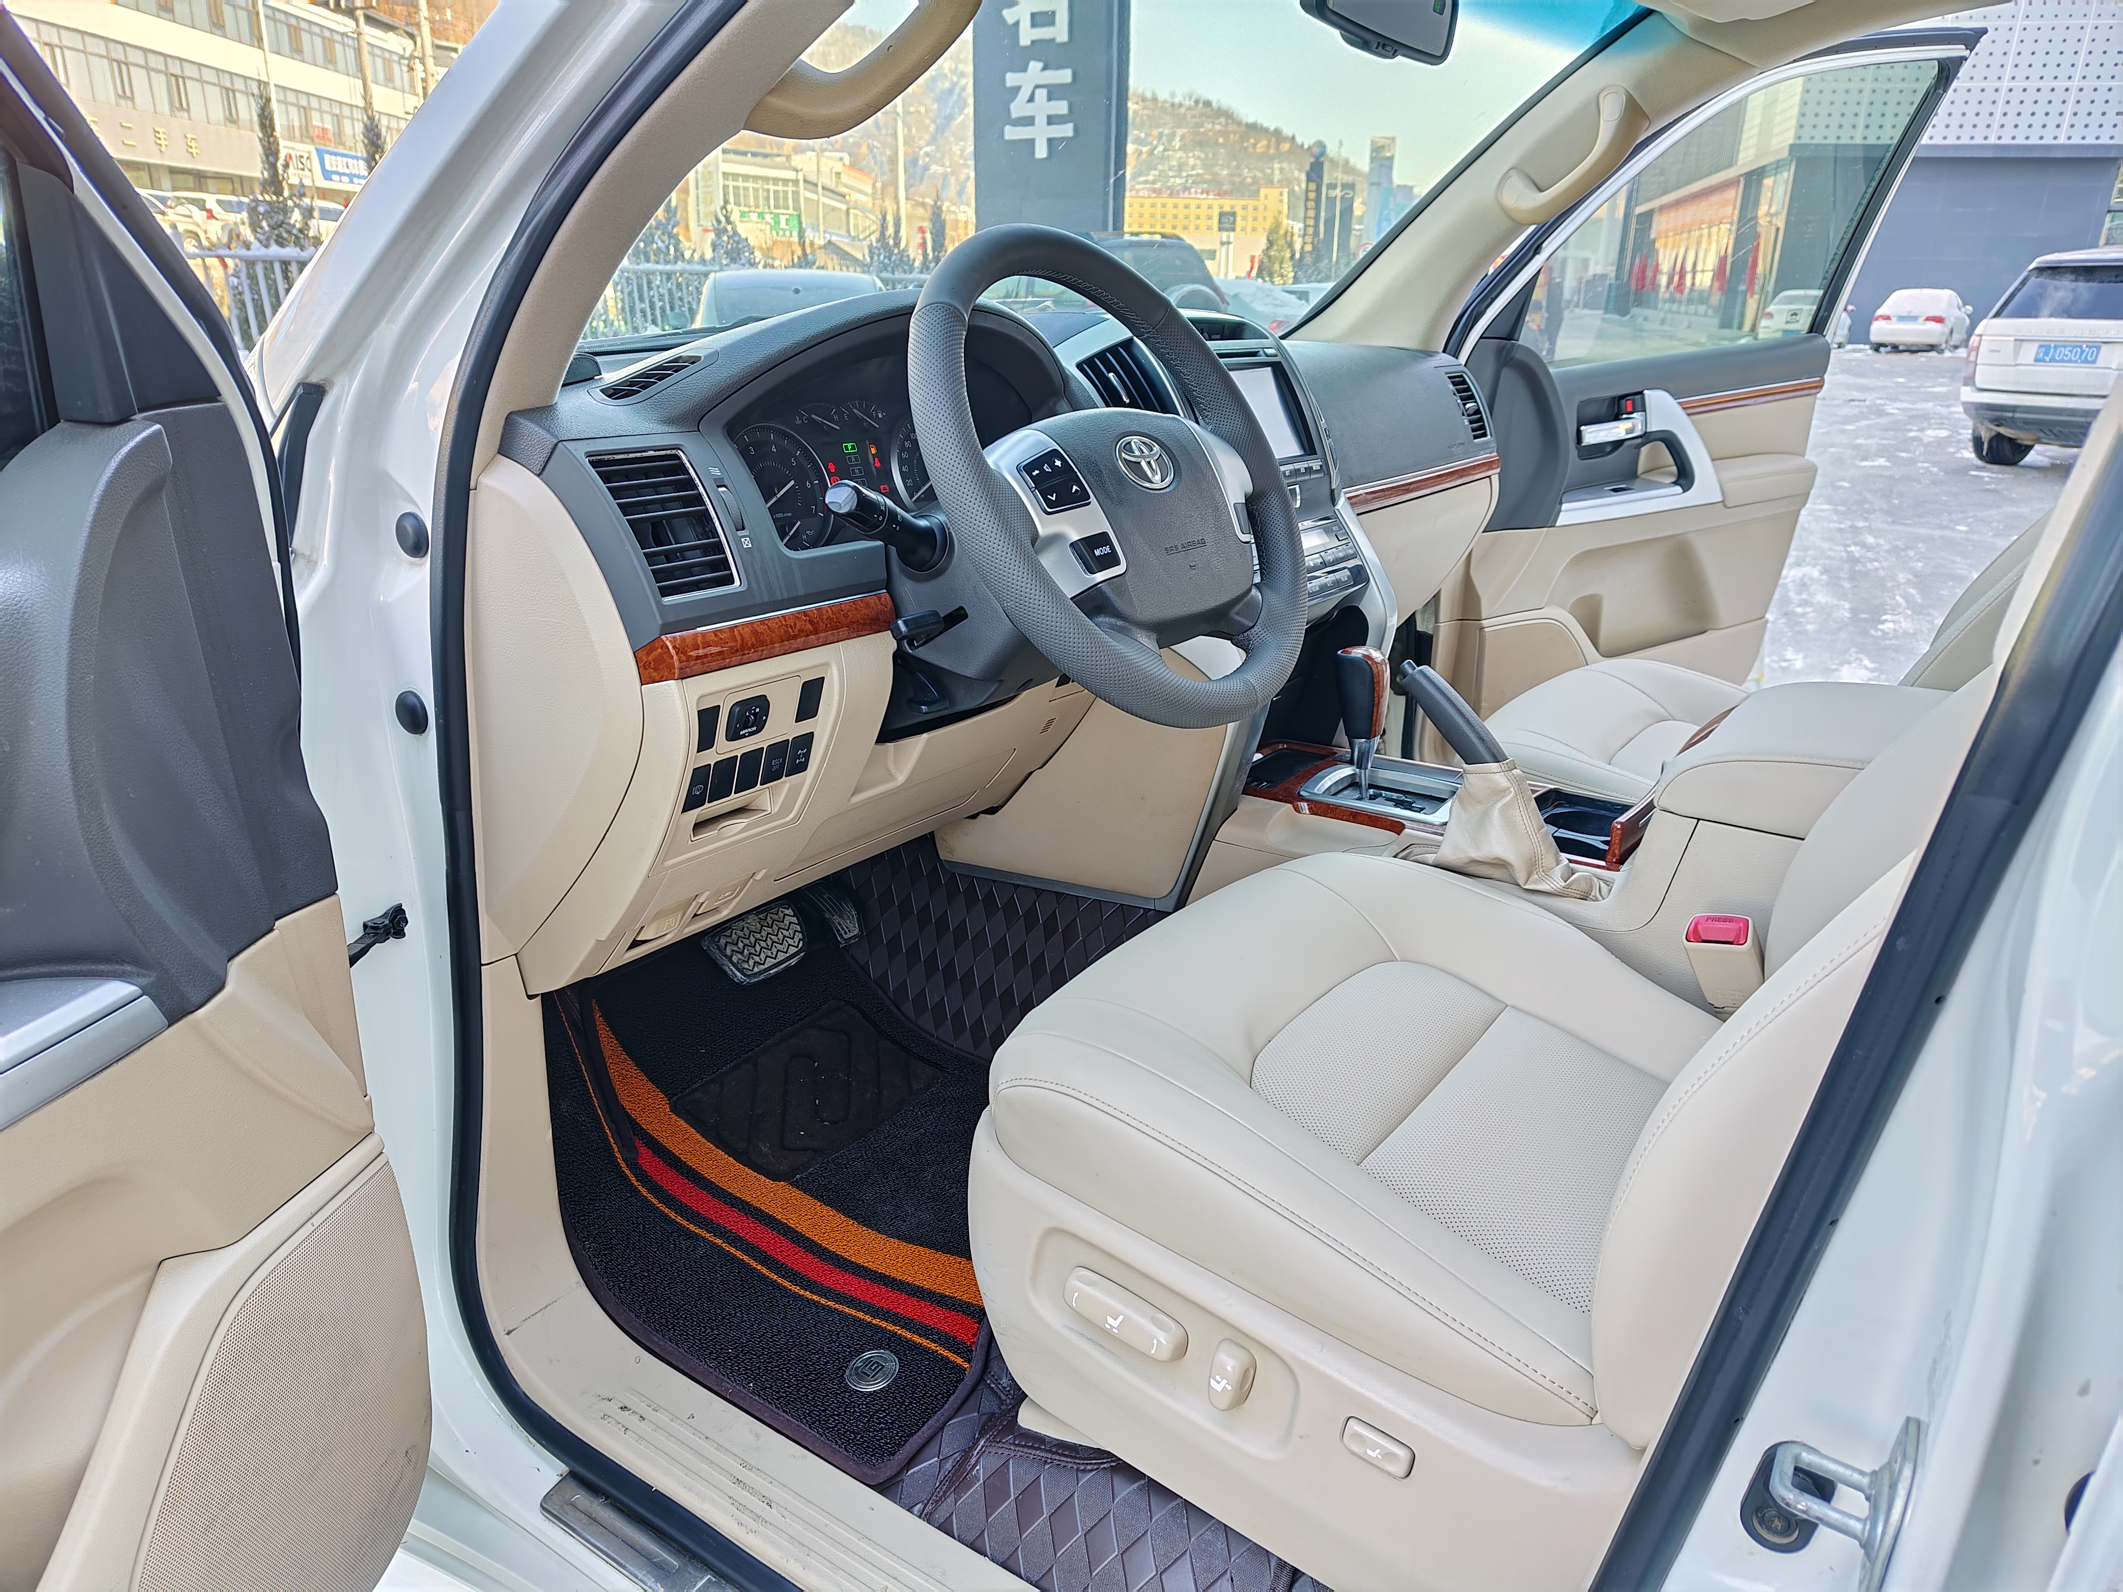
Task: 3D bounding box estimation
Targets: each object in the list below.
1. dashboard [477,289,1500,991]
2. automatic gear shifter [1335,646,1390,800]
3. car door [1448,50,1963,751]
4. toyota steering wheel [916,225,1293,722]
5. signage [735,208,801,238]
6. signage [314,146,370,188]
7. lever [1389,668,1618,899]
[{"bbox_3d":[0.073,-0.284,1.493,0.520,0.490,1.470,16,25,37],"label":"dashboard"},{"bbox_3d":[0.297,-0.070,1.355,0.060,0.160,0.055,16,25,37],"label":"automatic gear shifter"},{"bbox_3d":[0.993,-0.637,2.286,1.040,1.150,0.180,-12,23,-31],"label":"car door"},{"bbox_3d":[0.042,-0.228,1.014,0.110,0.388,0.388,-24,0,41],"label":"toyota steering wheel"},{"bbox_3d":[-23.428,-45.991,113.214,5.800,1.700,0.200,-16,26,-39],"label":"signage"},{"bbox_3d":[-30.739,-26.928,60.587,0.200,1.400,6.000,0,20,-3],"label":"signage"},{"bbox_3d":[0.367,-0.015,1.181,0.195,0.175,0.085,16,25,37],"label":"lever"}]

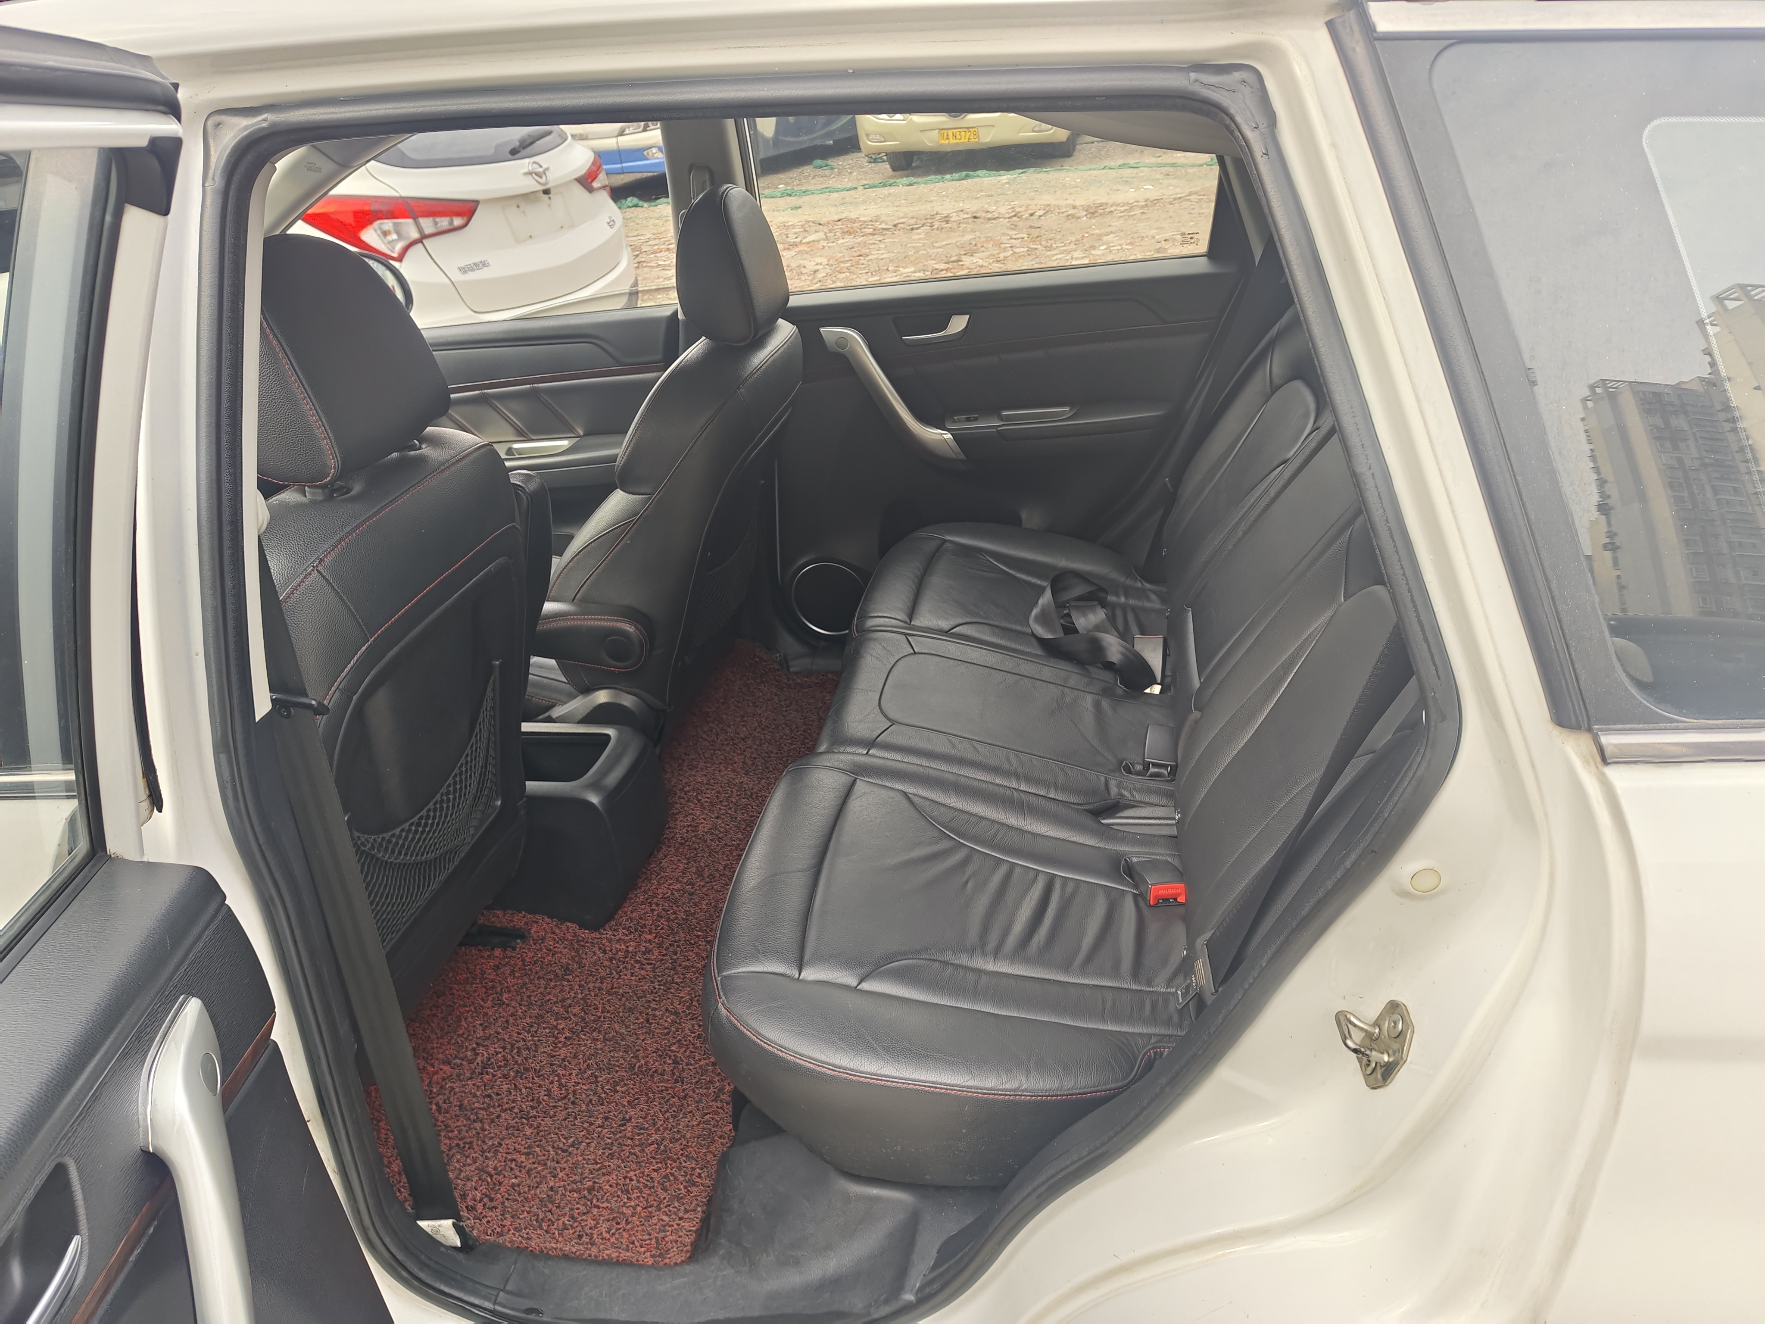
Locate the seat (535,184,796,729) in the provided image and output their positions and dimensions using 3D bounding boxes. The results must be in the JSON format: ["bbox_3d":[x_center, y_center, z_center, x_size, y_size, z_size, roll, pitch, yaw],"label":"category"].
[{"bbox_3d":[-0.566,-0.272,1.984,0.840,0.980,0.560,0,29,12],"label":"seat"}]

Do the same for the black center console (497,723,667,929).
[{"bbox_3d":[-0.519,0.236,1.872,0.330,0.255,0.255,0,29,12],"label":"black center console"}]

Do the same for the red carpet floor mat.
[{"bbox_3d":[-0.364,0.313,1.953,0.560,0.030,1.400,0,29,12],"label":"red carpet floor mat"}]

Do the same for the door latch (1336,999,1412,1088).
[{"bbox_3d":[0.316,0.246,0.753,0.035,0.060,0.041,17,31,1],"label":"door latch"}]

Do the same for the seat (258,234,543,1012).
[{"bbox_3d":[-0.824,0.041,1.413,0.820,1.040,0.550,0,29,12],"label":"seat"}]

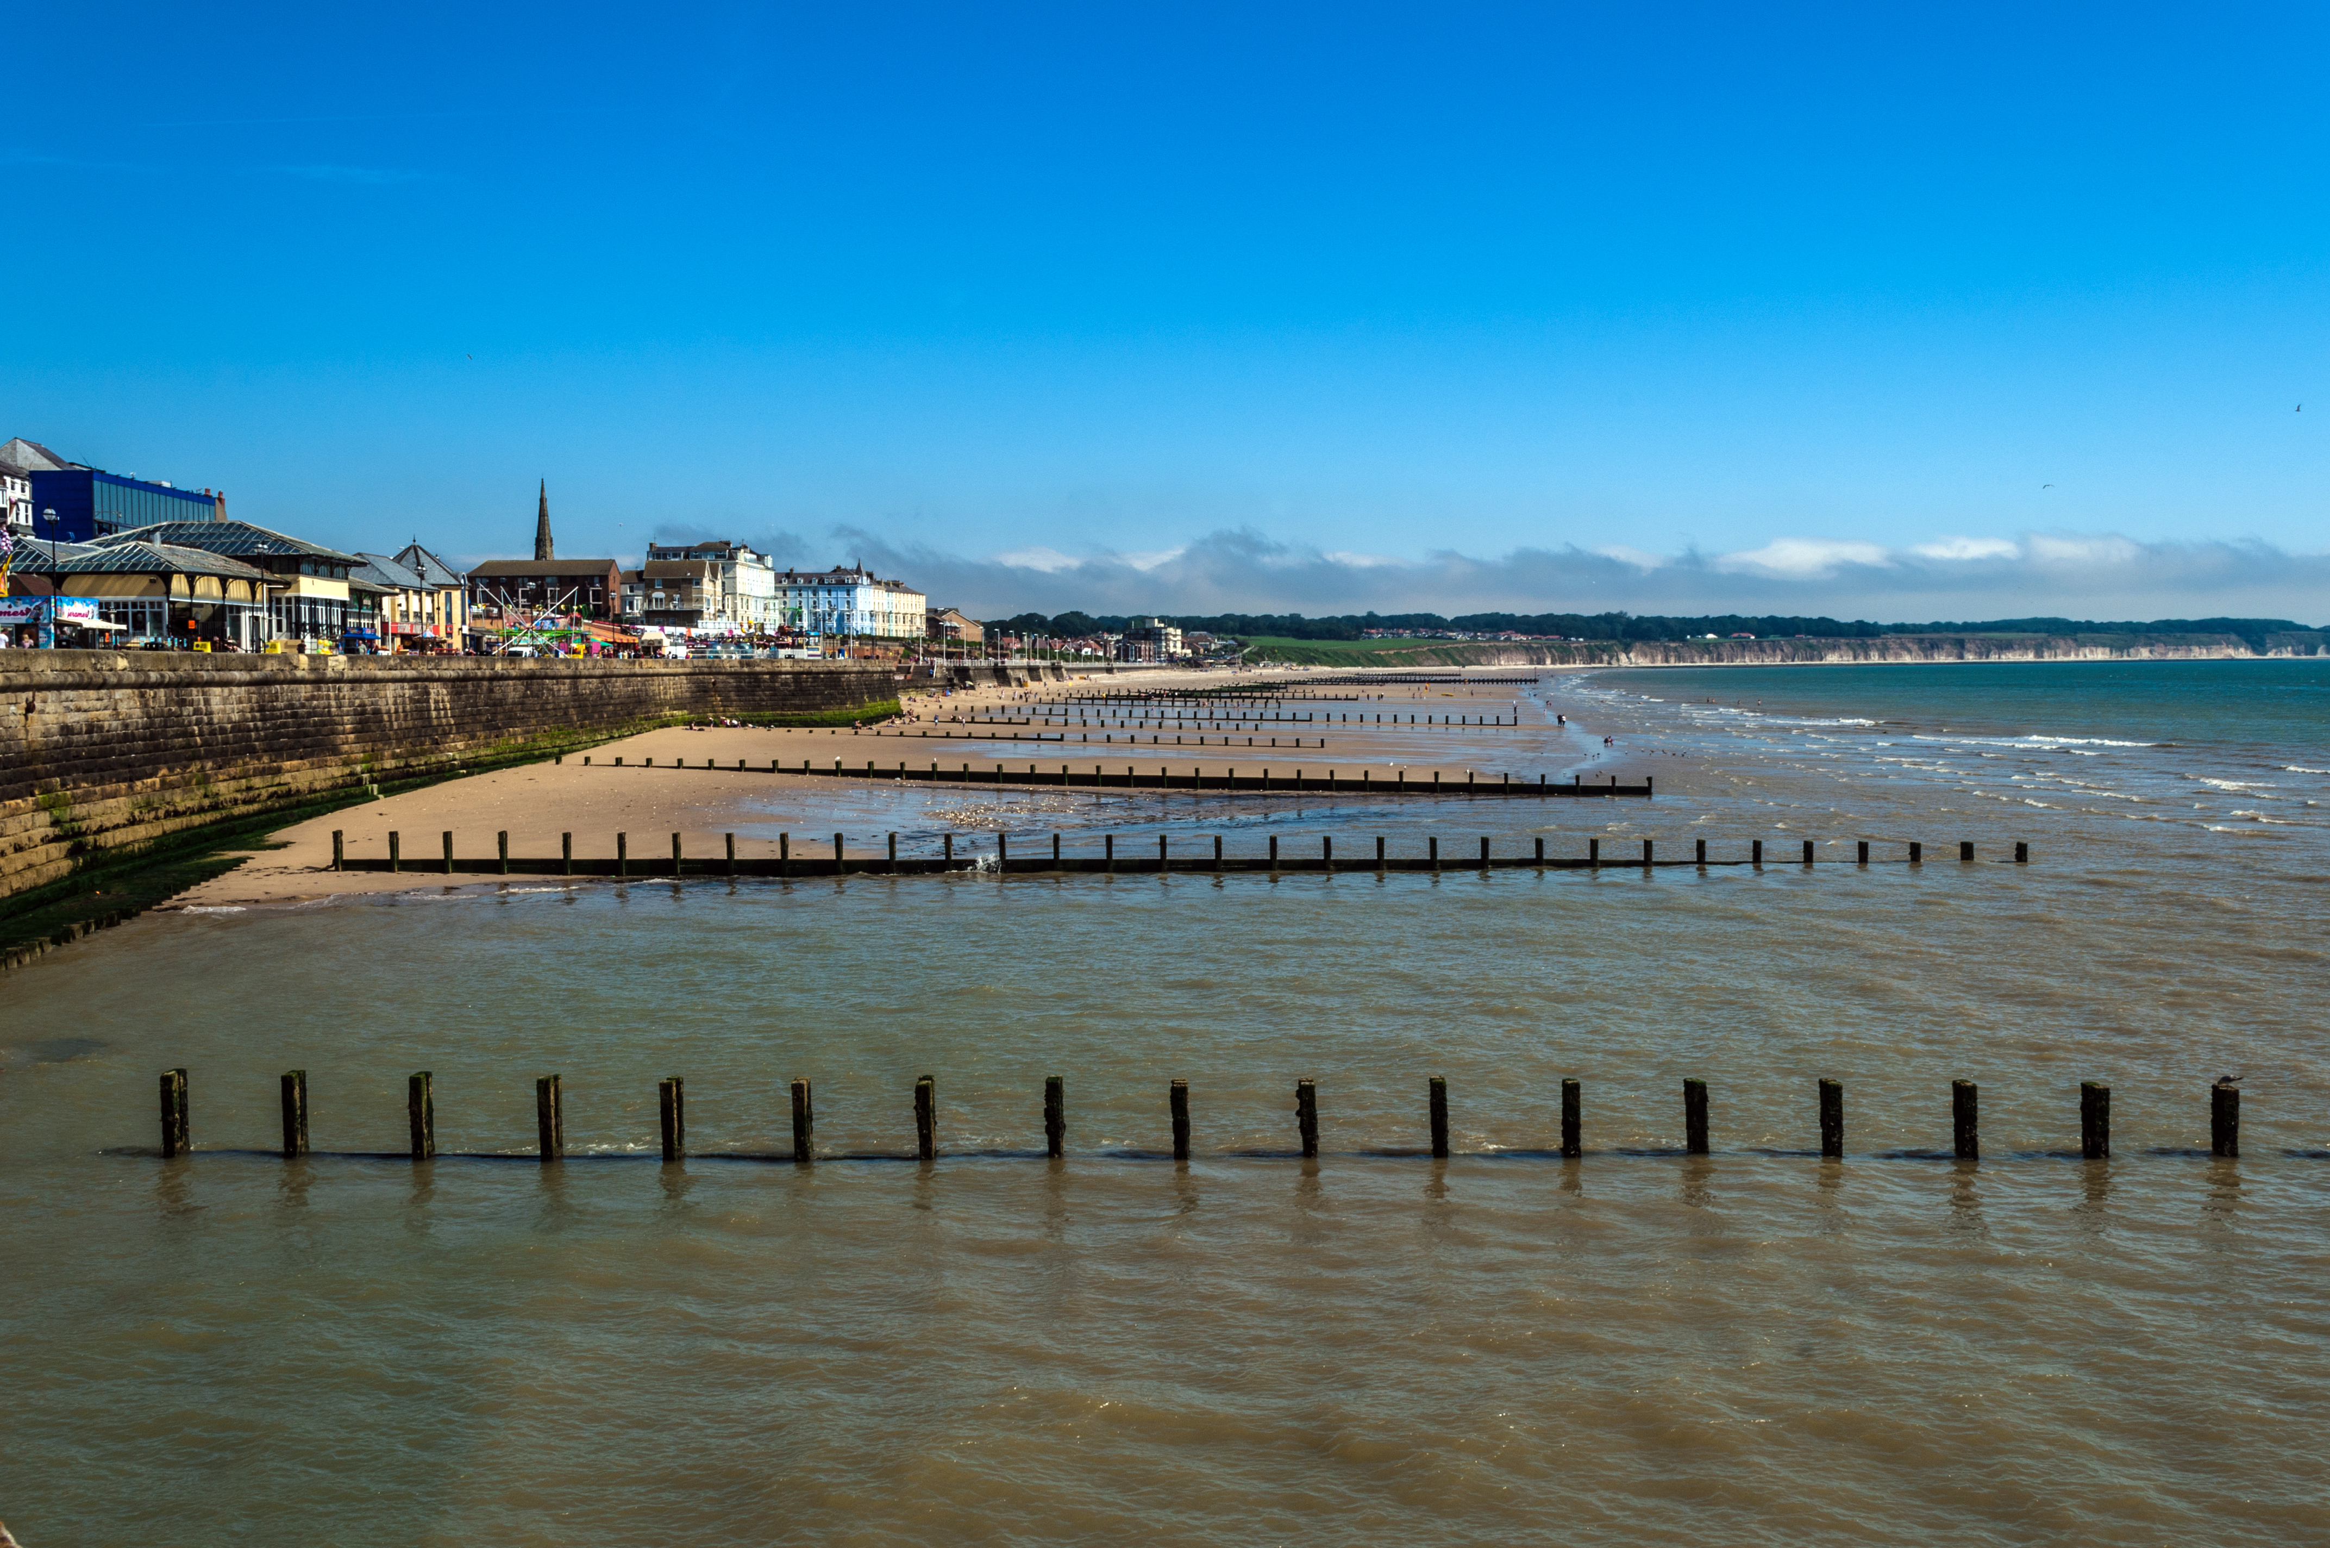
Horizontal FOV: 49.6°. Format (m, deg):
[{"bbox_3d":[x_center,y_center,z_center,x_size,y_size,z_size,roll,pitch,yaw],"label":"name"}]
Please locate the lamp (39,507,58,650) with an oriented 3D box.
[{"bbox_3d":[-42.746,-7.074,97.000,0.600,6.400,0.600,0,2,0],"label":"lamp"}]

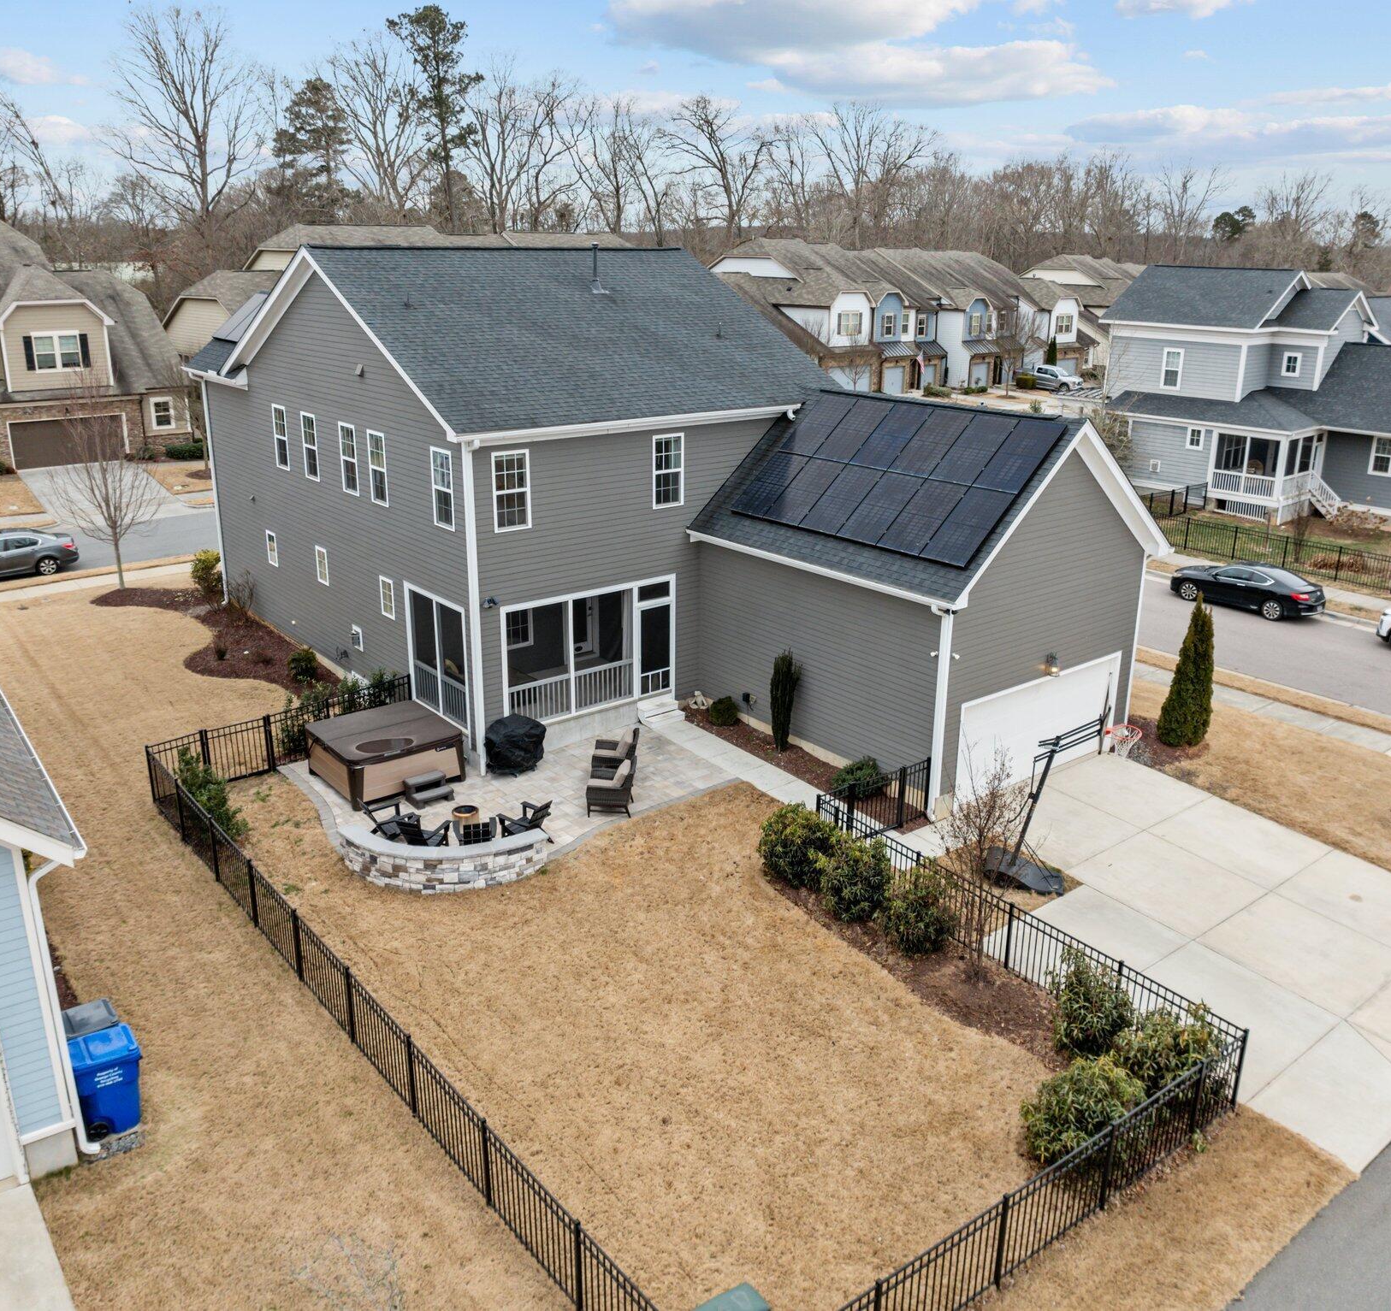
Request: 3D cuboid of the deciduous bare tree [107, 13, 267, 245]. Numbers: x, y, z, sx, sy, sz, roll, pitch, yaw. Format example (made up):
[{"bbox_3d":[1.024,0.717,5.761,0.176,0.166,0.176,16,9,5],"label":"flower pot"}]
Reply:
[{"bbox_3d":[-39.151,-35.048,94.434,12.400,27.055,12.400,-13,23,-37],"label":"deciduous bare tree"}]

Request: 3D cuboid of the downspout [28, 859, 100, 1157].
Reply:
[{"bbox_3d":[-7.291,4.143,14.198,0.420,3.900,0.100,-14,23,-36],"label":"downspout"}]

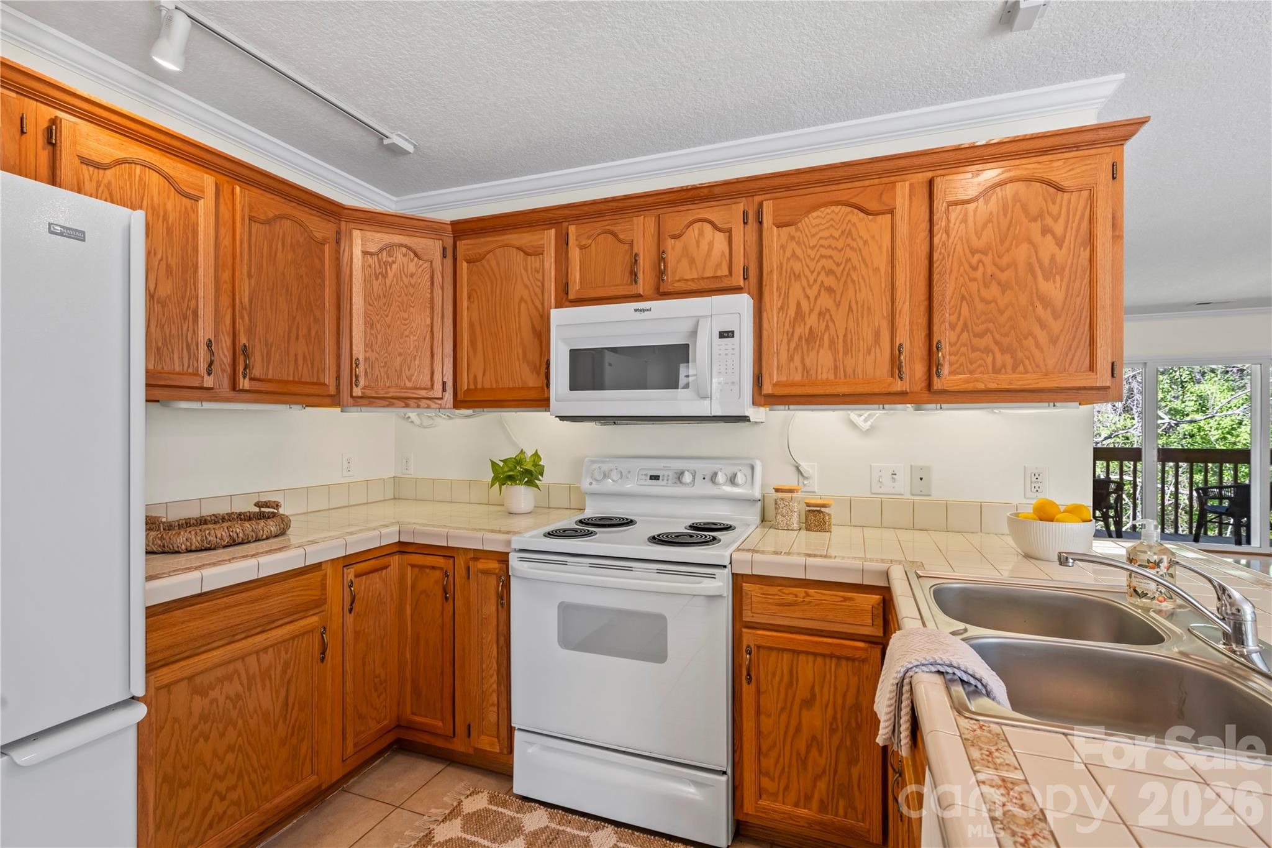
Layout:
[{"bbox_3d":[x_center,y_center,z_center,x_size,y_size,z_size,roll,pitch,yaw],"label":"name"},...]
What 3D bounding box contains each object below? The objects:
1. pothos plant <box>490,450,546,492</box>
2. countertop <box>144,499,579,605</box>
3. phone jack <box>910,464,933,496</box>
[{"bbox_3d":[-0.531,0.212,2.539,0.235,0.200,0.210,0,0,21],"label":"pothos plant"},{"bbox_3d":[-0.991,0.416,2.061,1.141,0.058,1.507,0,0,20],"label":"countertop"},{"bbox_3d":[1.059,0.209,2.099,0.071,0.114,0.010,0,0,20],"label":"phone jack"}]

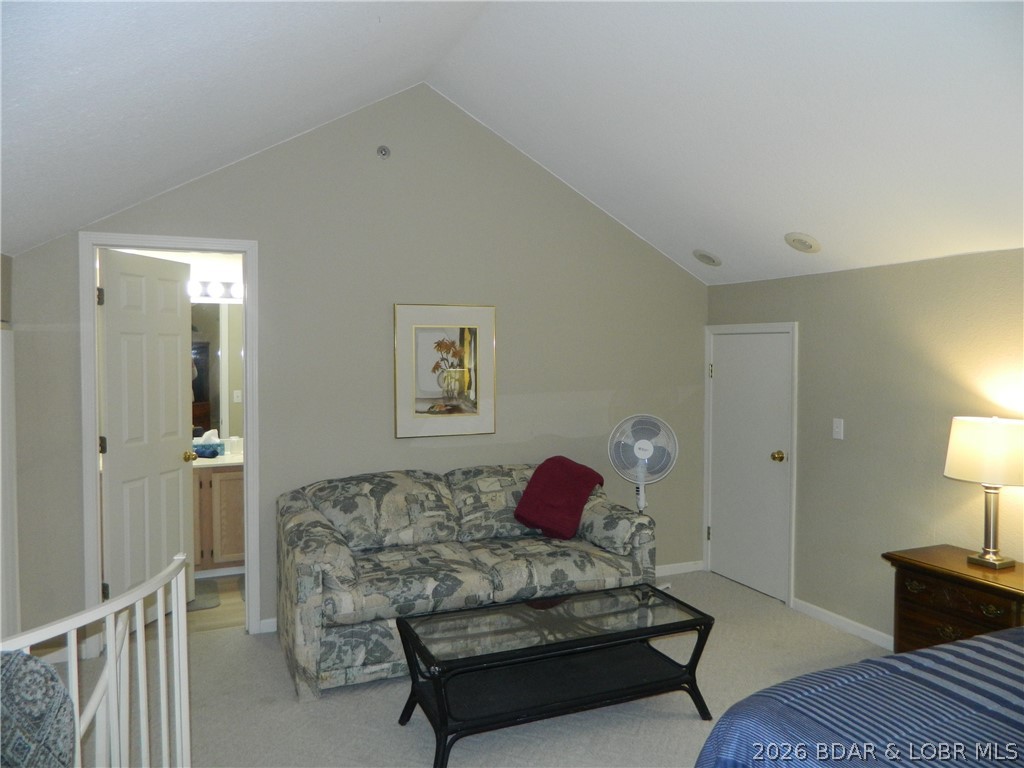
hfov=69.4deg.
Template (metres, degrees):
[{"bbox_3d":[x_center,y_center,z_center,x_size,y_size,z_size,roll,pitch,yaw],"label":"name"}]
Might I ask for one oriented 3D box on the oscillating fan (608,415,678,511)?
[{"bbox_3d":[0.825,0.769,4.663,0.460,1.150,0.430,1,3,10],"label":"oscillating fan"}]

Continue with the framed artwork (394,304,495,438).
[{"bbox_3d":[-0.385,-0.076,4.382,0.620,0.772,0.030,-1,3,-23],"label":"framed artwork"}]

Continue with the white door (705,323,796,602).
[{"bbox_3d":[1.550,0.477,4.851,0.060,1.710,0.820,-1,3,-23],"label":"white door"}]

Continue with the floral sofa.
[{"bbox_3d":[-0.231,0.926,4.009,1.920,0.880,0.830,-1,3,-23],"label":"floral sofa"}]

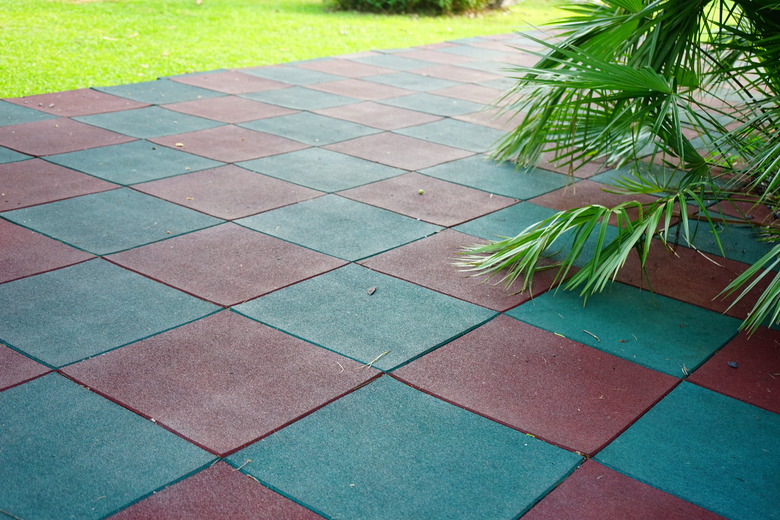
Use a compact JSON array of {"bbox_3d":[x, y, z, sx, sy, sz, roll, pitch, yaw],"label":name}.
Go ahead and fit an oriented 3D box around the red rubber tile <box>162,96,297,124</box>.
[{"bbox_3d":[-0.784,-0.735,4.614,0.500,0.030,0.500,17,24,31],"label":"red rubber tile"}]

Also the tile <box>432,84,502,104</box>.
[{"bbox_3d":[0.543,-0.954,5.456,0.500,0.030,0.500,18,24,33],"label":"tile"}]

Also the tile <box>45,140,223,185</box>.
[{"bbox_3d":[-0.963,-0.362,3.531,0.500,0.030,0.500,18,24,33],"label":"tile"}]

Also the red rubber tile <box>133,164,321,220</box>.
[{"bbox_3d":[-0.562,-0.234,3.303,0.500,0.030,0.500,18,24,32],"label":"red rubber tile"}]

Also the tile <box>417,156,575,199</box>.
[{"bbox_3d":[0.445,-0.331,3.799,0.500,0.030,0.500,19,24,33],"label":"tile"}]

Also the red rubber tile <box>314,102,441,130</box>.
[{"bbox_3d":[-0.064,-0.727,4.758,0.500,0.030,0.500,18,24,32],"label":"red rubber tile"}]

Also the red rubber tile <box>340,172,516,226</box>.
[{"bbox_3d":[0.141,-0.216,3.416,0.500,0.030,0.500,18,24,33],"label":"red rubber tile"}]

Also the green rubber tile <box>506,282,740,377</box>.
[{"bbox_3d":[0.637,0.163,2.496,0.500,0.030,0.500,18,24,32],"label":"green rubber tile"}]

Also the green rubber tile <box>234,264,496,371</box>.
[{"bbox_3d":[-0.059,0.143,2.389,0.500,0.030,0.500,18,24,32],"label":"green rubber tile"}]

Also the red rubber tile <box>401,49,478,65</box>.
[{"bbox_3d":[0.351,-1.502,6.963,0.500,0.030,0.500,18,24,32],"label":"red rubber tile"}]

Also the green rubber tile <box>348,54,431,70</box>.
[{"bbox_3d":[0.033,-1.343,6.411,0.500,0.030,0.500,18,24,33],"label":"green rubber tile"}]

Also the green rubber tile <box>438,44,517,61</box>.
[{"bbox_3d":[0.647,-1.584,7.194,0.500,0.030,0.500,18,24,33],"label":"green rubber tile"}]

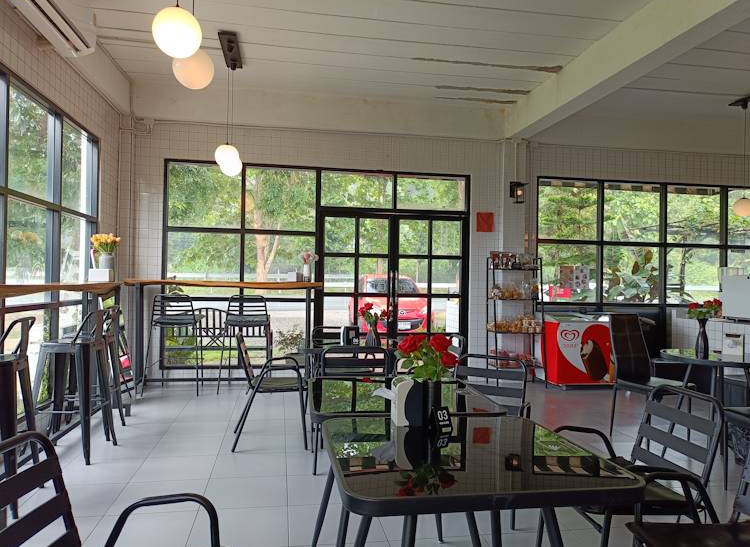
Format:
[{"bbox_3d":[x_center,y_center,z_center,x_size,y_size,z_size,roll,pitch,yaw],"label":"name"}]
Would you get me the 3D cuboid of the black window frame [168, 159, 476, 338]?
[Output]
[{"bbox_3d":[-0.586,-0.038,6.214,3.499,2.326,0.102,1,0,-10],"label":"black window frame"}]

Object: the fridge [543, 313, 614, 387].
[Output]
[{"bbox_3d":[2.343,0.871,6.272,0.791,0.838,0.625,1,-1,-10],"label":"fridge"}]

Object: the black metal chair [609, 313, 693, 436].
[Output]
[{"bbox_3d":[2.123,0.782,4.055,0.602,0.956,0.496,1,-1,-13],"label":"black metal chair"}]

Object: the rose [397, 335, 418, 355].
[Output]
[{"bbox_3d":[0.109,0.238,1.815,0.073,0.063,0.073,1,0,-10],"label":"rose"}]

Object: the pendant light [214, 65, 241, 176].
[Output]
[{"bbox_3d":[-1.450,-1.568,5.440,0.248,1.145,0.661,1,-1,-10],"label":"pendant light"}]

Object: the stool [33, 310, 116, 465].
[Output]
[{"bbox_3d":[-1.992,0.717,3.583,0.454,0.956,0.437,1,-1,-2],"label":"stool"}]

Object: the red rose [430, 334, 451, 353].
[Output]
[{"bbox_3d":[0.210,0.221,1.711,0.071,0.059,0.071,1,-1,-10],"label":"red rose"}]

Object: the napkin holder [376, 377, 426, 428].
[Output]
[{"bbox_3d":[0.107,0.403,1.751,0.112,0.141,0.097,1,0,-10],"label":"napkin holder"}]

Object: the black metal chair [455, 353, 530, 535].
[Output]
[{"bbox_3d":[0.542,0.829,2.856,0.507,0.791,0.543,1,-1,23],"label":"black metal chair"}]

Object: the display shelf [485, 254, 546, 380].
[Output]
[{"bbox_3d":[1.633,0.557,6.257,0.602,1.469,0.316,1,0,-4],"label":"display shelf"}]

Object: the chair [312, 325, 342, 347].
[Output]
[{"bbox_3d":[-0.303,0.852,4.479,0.541,0.796,0.551,1,0,-10],"label":"chair"}]

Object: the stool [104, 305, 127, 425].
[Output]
[{"bbox_3d":[-2.170,0.745,4.122,0.449,0.949,0.439,1,0,-10],"label":"stool"}]

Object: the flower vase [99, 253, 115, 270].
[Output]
[{"bbox_3d":[-2.274,-0.055,4.594,0.138,0.255,0.138,1,0,-10],"label":"flower vase"}]

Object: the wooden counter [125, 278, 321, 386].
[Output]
[{"bbox_3d":[-1.546,0.661,5.712,1.938,1.158,0.510,1,0,-10],"label":"wooden counter"}]

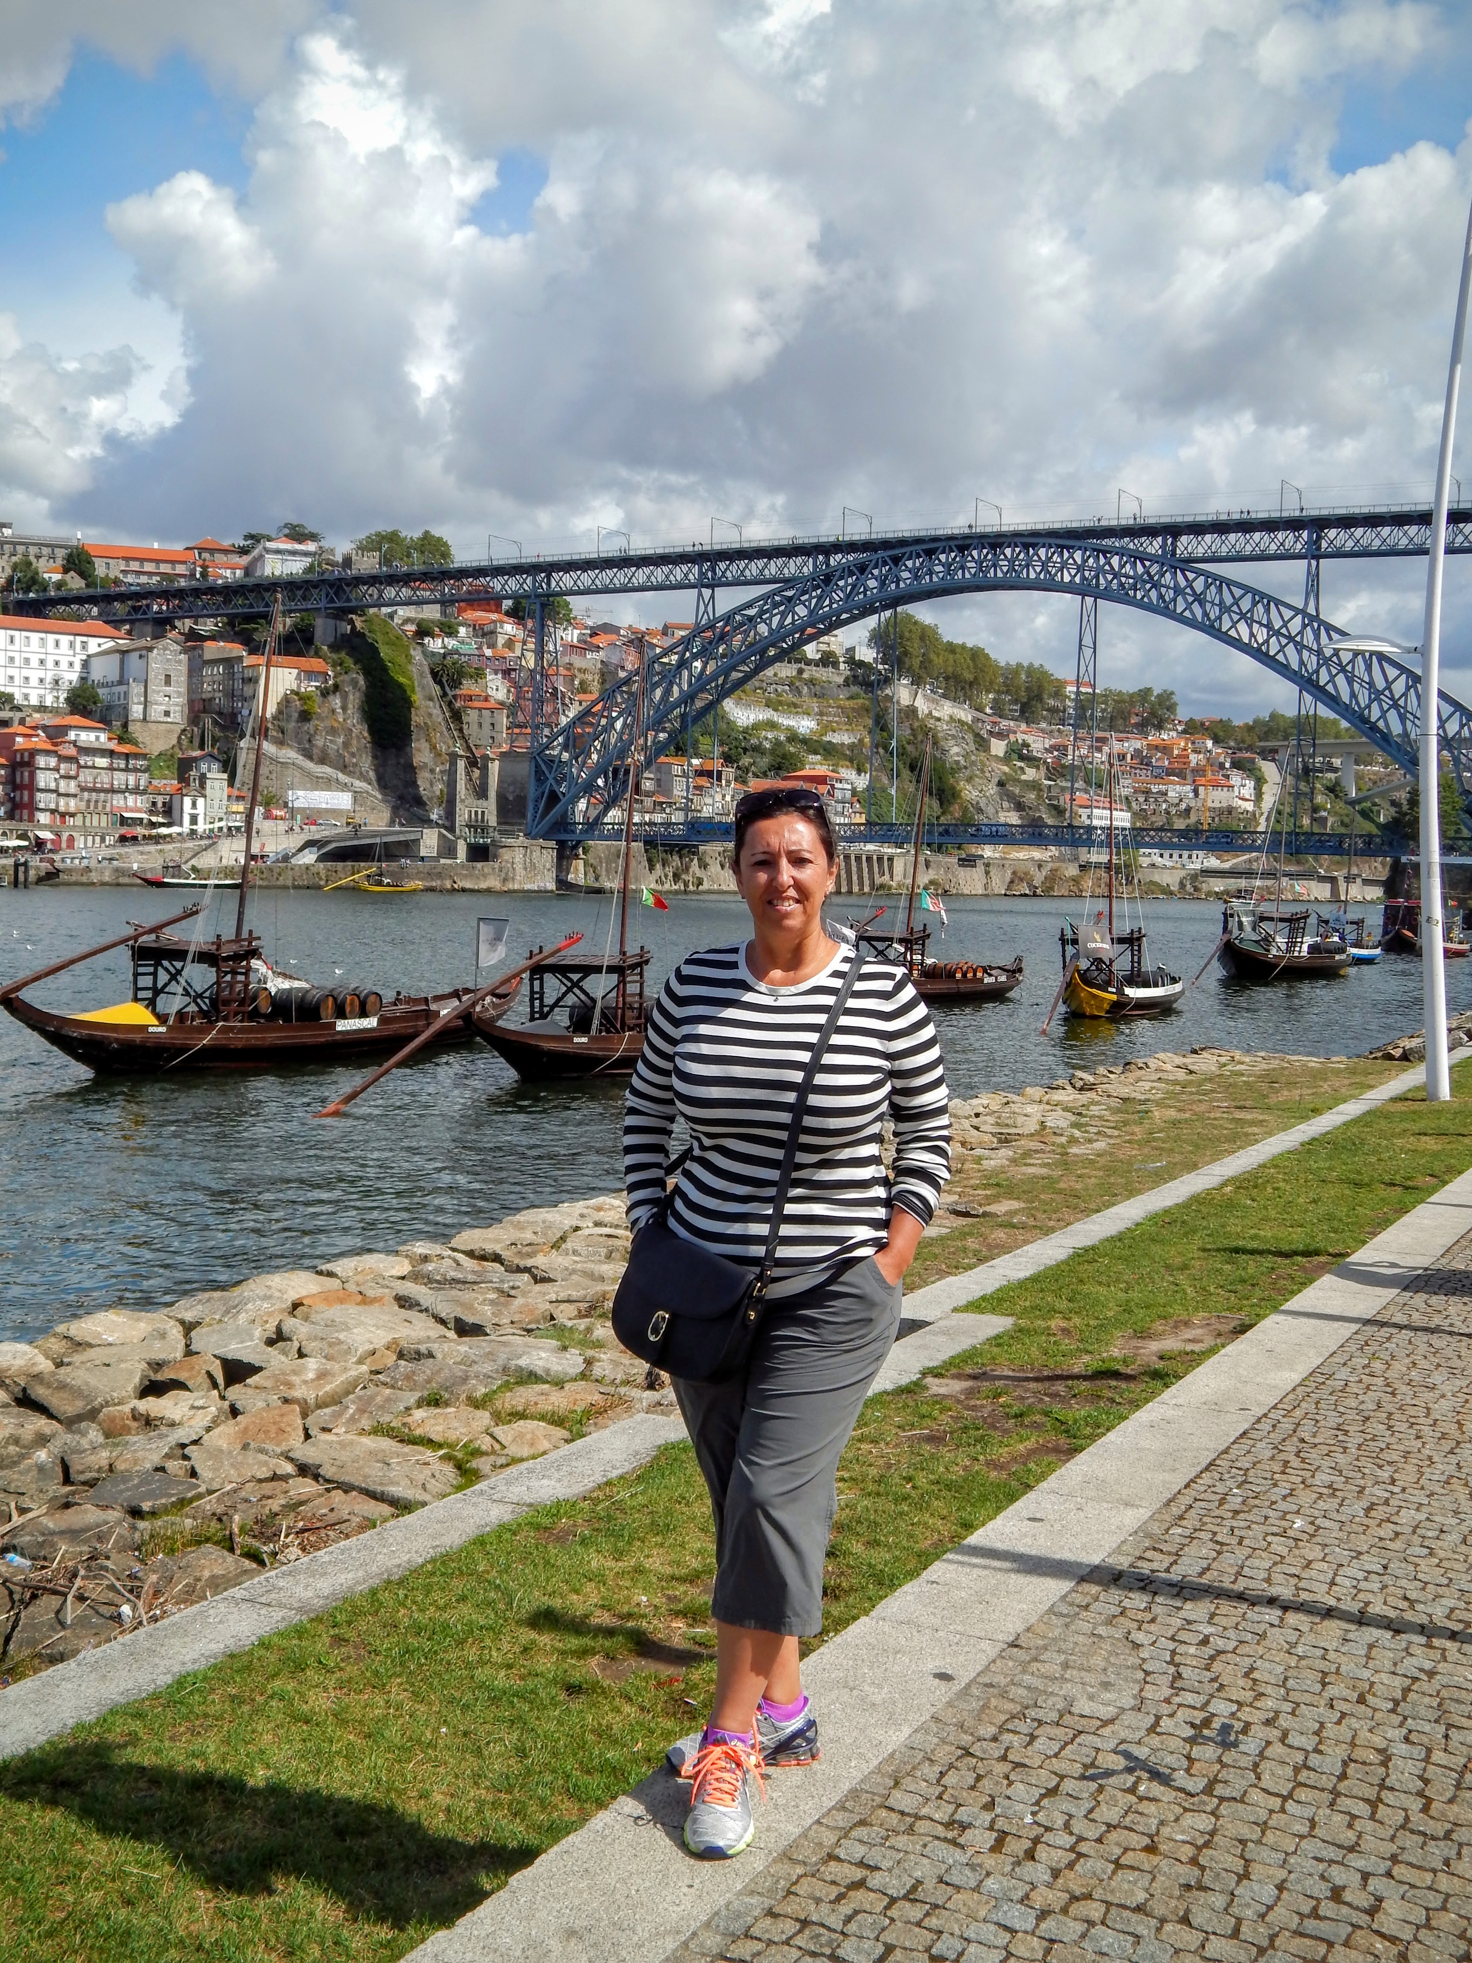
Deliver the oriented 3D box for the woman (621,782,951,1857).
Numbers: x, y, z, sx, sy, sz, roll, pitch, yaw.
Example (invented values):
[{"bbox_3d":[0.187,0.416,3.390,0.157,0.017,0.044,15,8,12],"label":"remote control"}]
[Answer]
[{"bbox_3d":[0.081,0.502,3.458,0.530,1.640,0.430,2,4,7],"label":"woman"}]

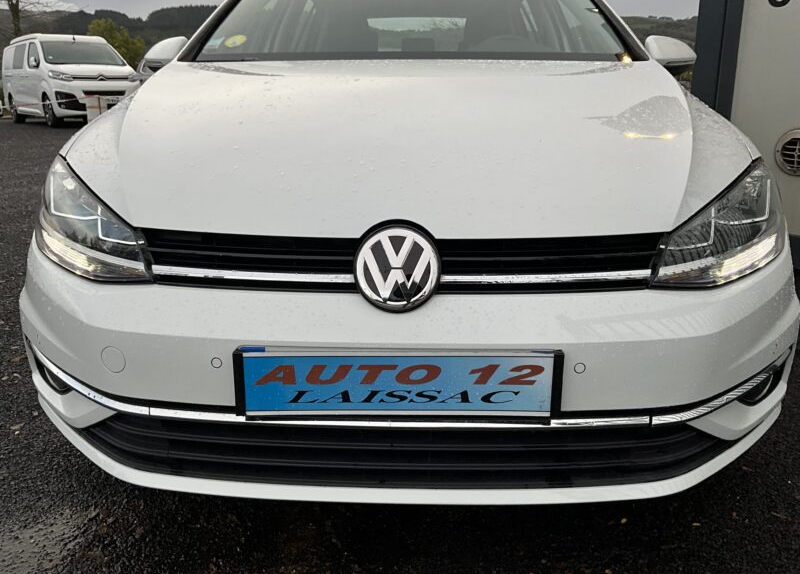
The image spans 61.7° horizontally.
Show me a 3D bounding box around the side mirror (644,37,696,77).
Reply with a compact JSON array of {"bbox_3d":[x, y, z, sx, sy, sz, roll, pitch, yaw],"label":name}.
[{"bbox_3d":[0.975,-0.838,2.415,0.200,0.150,0.130,1,16,2],"label":"side mirror"}]

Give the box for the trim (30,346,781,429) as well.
[{"bbox_3d":[0.003,0.175,1.246,1.540,0.075,0.260,1,16,2],"label":"trim"}]

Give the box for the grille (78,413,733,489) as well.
[{"bbox_3d":[0.001,0.278,1.224,1.250,0.125,0.150,1,16,2],"label":"grille"}]

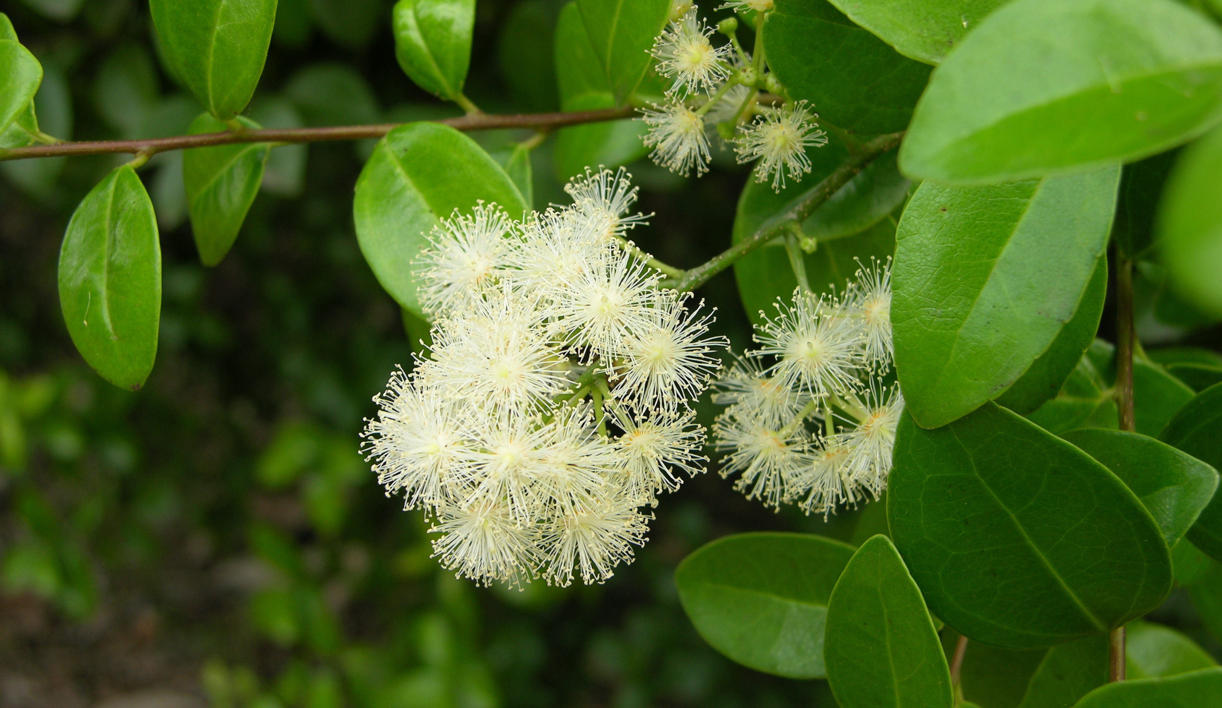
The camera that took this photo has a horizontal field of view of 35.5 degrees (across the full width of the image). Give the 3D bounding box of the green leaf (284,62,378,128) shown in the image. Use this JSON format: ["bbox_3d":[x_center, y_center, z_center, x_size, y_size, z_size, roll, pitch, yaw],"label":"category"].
[{"bbox_3d":[-0.079,-0.072,0.540,0.027,0.022,0.009,3,-11,1],"label":"green leaf"}]

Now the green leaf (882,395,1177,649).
[{"bbox_3d":[0.071,0.029,0.325,0.041,0.052,0.010,-38,0,-4],"label":"green leaf"}]

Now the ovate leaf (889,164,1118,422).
[{"bbox_3d":[0.064,-0.013,0.320,0.033,0.054,0.011,30,-9,12],"label":"ovate leaf"}]

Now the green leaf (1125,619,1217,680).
[{"bbox_3d":[0.118,0.066,0.410,0.024,0.022,0.007,-5,-11,-1],"label":"green leaf"}]

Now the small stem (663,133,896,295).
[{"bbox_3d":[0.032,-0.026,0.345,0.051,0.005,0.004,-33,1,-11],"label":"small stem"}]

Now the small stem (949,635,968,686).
[{"bbox_3d":[0.069,0.060,0.375,0.002,0.011,0.002,16,-6,12],"label":"small stem"}]

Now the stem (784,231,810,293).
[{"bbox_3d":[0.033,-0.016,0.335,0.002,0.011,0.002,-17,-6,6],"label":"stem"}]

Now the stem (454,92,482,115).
[{"bbox_3d":[-0.027,-0.047,0.360,0.002,0.006,0.002,-47,6,-4],"label":"stem"}]

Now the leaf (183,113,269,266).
[{"bbox_3d":[-0.075,-0.032,0.370,0.015,0.029,0.010,18,0,-7],"label":"leaf"}]

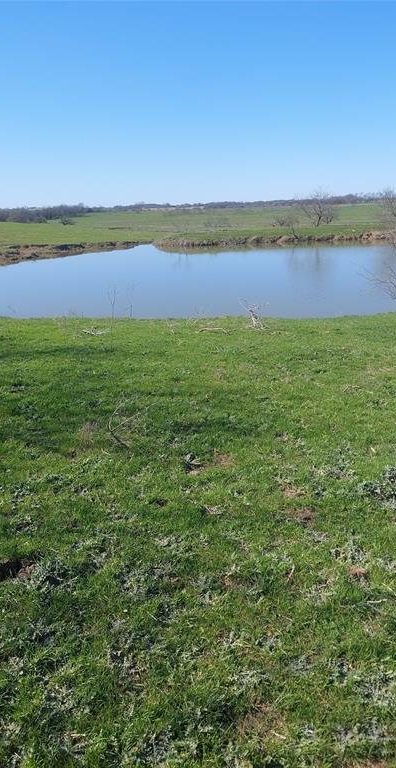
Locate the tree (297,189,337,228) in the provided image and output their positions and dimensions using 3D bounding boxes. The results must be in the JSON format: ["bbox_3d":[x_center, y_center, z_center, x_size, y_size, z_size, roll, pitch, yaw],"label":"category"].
[{"bbox_3d":[12.685,-18.786,57.000,4.300,4.100,4.100,-1,18,0],"label":"tree"}]

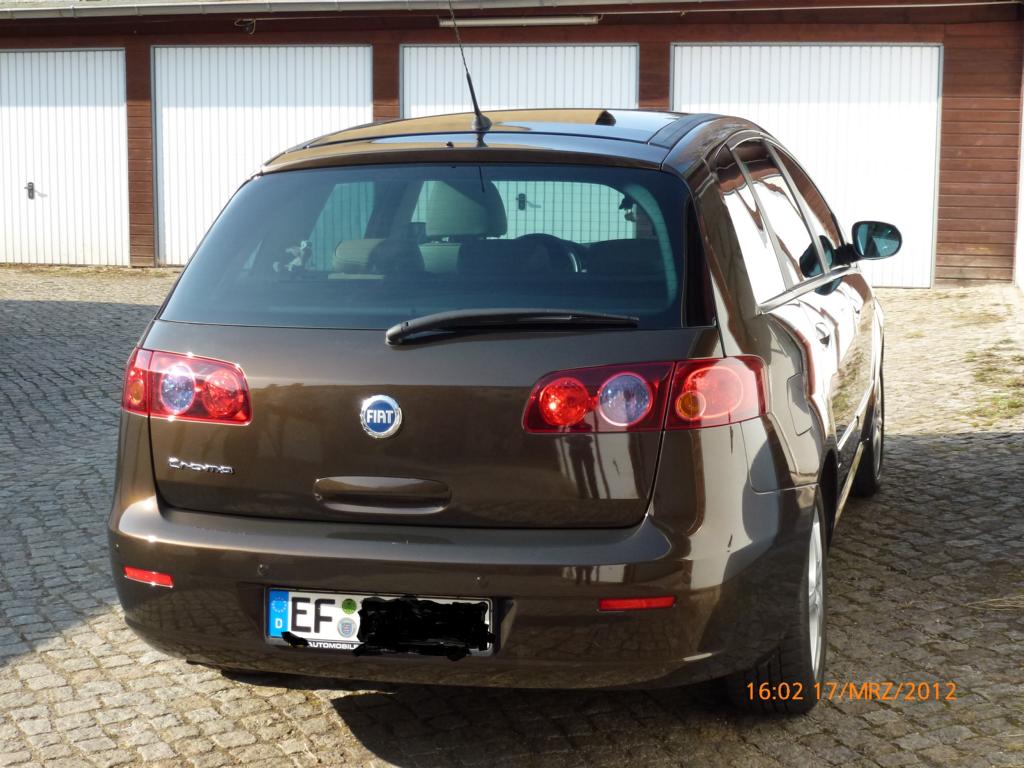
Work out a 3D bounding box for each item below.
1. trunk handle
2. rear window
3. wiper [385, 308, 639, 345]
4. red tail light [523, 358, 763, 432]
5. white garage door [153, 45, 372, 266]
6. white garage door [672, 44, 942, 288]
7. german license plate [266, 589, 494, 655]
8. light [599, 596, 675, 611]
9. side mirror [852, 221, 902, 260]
[{"bbox_3d":[-0.285,0.245,3.740,0.322,0.082,0.040,1,5,16],"label":"trunk handle"},{"bbox_3d":[-0.206,-0.316,3.978,1.276,0.102,0.573,1,53,16],"label":"rear window"},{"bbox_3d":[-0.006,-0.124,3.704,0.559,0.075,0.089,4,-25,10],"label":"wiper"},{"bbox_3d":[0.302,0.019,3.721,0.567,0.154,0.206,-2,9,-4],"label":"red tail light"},{"bbox_3d":[-2.388,-2.157,16.137,2.199,2.125,0.080,2,8,12],"label":"white garage door"},{"bbox_3d":[2.596,-1.957,15.106,2.375,2.125,0.080,2,8,12],"label":"white garage door"},{"bbox_3d":[-0.296,0.526,3.720,0.530,0.125,0.020,1,6,16],"label":"german license plate"},{"bbox_3d":[0.269,0.464,3.592,0.163,0.027,0.025,-2,9,-4],"label":"light"},{"bbox_3d":[1.346,-0.530,6.195,0.190,0.155,0.110,2,9,21],"label":"side mirror"}]

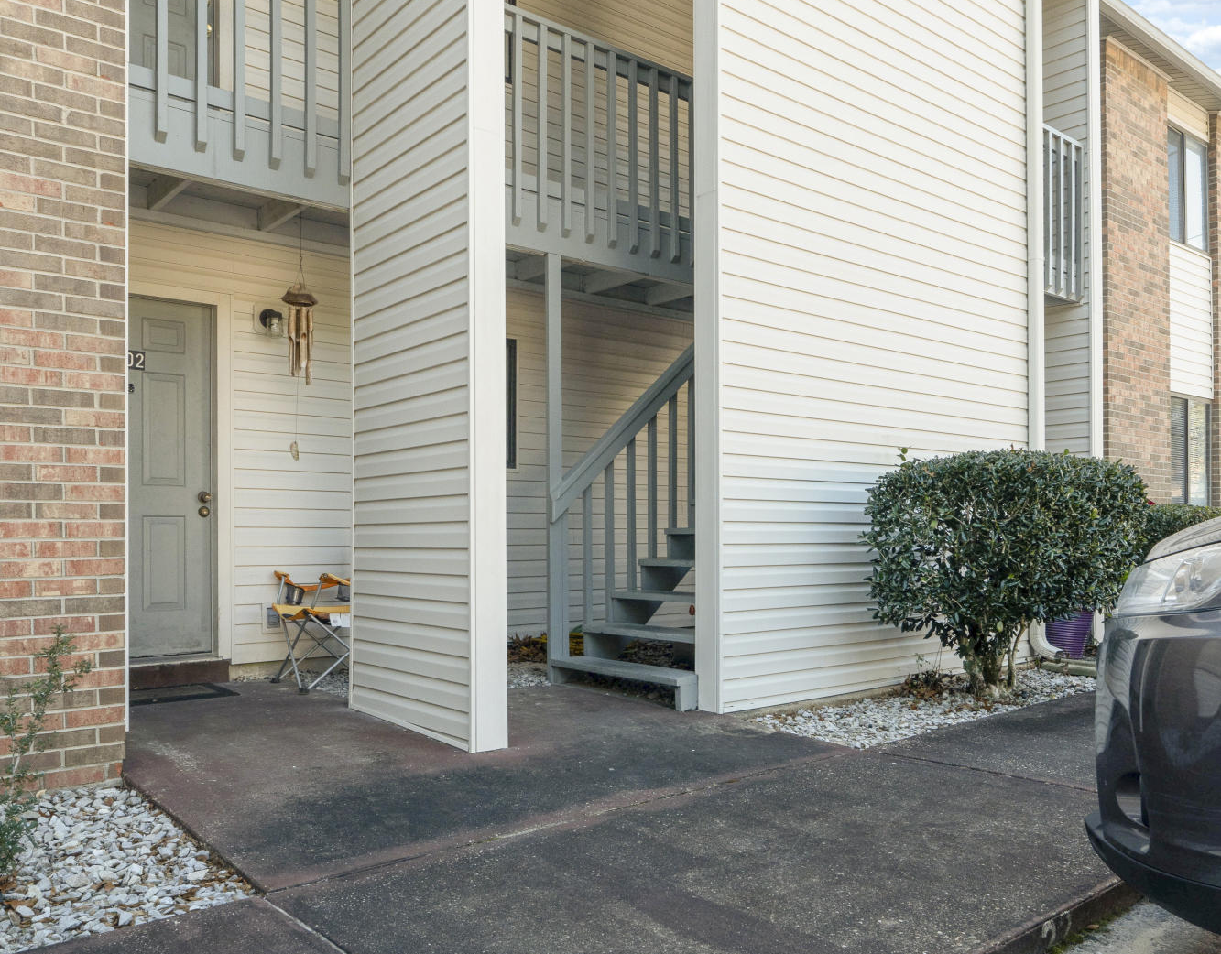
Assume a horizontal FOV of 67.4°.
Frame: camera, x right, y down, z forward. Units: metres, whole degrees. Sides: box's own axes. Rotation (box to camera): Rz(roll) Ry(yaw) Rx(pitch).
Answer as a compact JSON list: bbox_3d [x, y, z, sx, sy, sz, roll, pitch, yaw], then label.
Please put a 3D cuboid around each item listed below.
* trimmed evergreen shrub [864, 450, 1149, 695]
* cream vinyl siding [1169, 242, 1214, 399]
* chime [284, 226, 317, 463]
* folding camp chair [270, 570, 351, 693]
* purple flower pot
[{"bbox_3d":[2.310,0.550,5.480,1.580,1.410,1.380,1,-2,-38],"label":"trimmed evergreen shrub"},{"bbox_3d":[5.960,-1.590,9.410,1.120,1.530,0.080,1,-2,-38],"label":"cream vinyl siding"},{"bbox_3d":[-1.600,-0.700,4.750,0.170,1.220,0.170,1,-2,-38],"label":"chime"},{"bbox_3d":[-1.610,0.790,5.410,0.620,0.860,0.760,1,-2,-38],"label":"folding camp chair"},{"bbox_3d":[3.480,1.140,6.950,0.410,0.420,0.410,0,-1,0],"label":"purple flower pot"}]

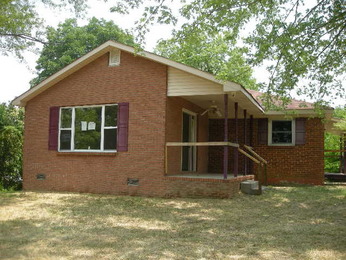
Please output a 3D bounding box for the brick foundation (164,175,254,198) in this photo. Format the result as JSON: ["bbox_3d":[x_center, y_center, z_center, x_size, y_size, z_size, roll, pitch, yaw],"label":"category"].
[{"bbox_3d":[1.465,1.799,11.698,1.879,0.614,4.445,-1,-5,22],"label":"brick foundation"}]

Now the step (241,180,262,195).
[{"bbox_3d":[2.544,1.812,11.026,0.586,0.344,1.395,-1,-5,22],"label":"step"}]

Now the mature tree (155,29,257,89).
[{"bbox_3d":[2.220,-1.997,24.540,7.800,10.543,7.800,-1,-5,22],"label":"mature tree"}]

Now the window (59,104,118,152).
[{"bbox_3d":[-2.705,-0.031,11.145,2.209,1.465,0.100,-1,-5,22],"label":"window"}]

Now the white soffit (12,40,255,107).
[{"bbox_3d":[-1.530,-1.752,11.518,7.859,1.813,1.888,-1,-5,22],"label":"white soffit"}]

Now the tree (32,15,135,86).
[{"bbox_3d":[-6.832,-2.635,25.493,8.200,11.634,8.200,-1,-5,22],"label":"tree"}]

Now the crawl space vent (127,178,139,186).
[{"bbox_3d":[-1.167,1.560,10.380,0.386,0.193,0.080,-1,-5,22],"label":"crawl space vent"}]

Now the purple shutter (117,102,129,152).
[{"bbox_3d":[-1.525,-0.082,10.646,0.381,1.488,0.040,-1,-5,22],"label":"purple shutter"}]

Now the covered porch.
[{"bbox_3d":[1.627,0.046,11.735,2.204,3.246,4.604,-1,-5,22],"label":"covered porch"}]

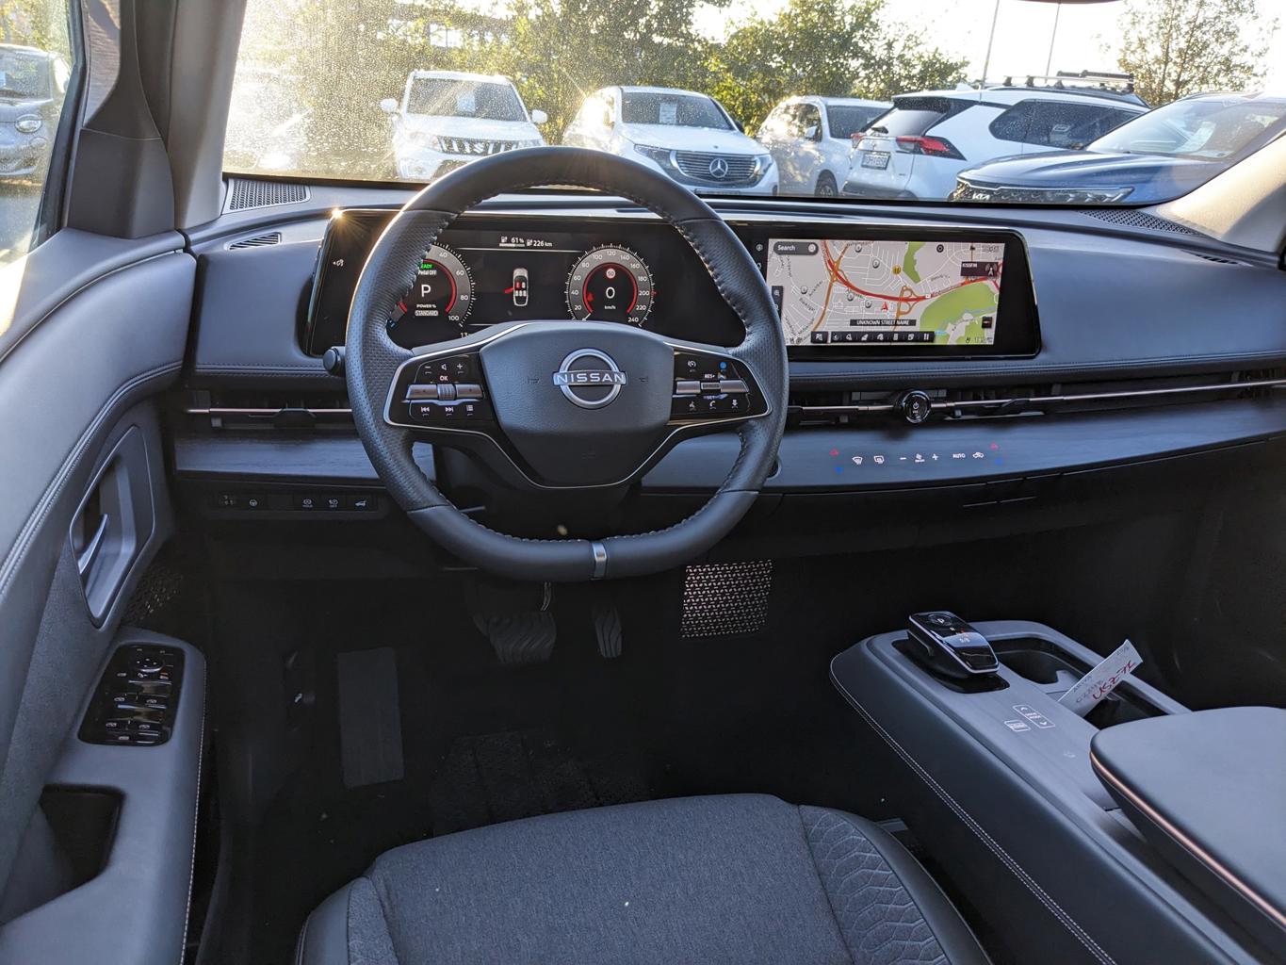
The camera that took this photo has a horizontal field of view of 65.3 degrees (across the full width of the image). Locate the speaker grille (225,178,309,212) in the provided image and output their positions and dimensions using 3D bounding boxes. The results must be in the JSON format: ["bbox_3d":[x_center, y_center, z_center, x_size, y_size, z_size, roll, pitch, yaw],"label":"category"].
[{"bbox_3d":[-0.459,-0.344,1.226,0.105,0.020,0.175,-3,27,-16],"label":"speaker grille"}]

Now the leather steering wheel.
[{"bbox_3d":[-0.058,-0.098,0.845,0.372,0.359,0.090,-4,-4,-18],"label":"leather steering wheel"}]

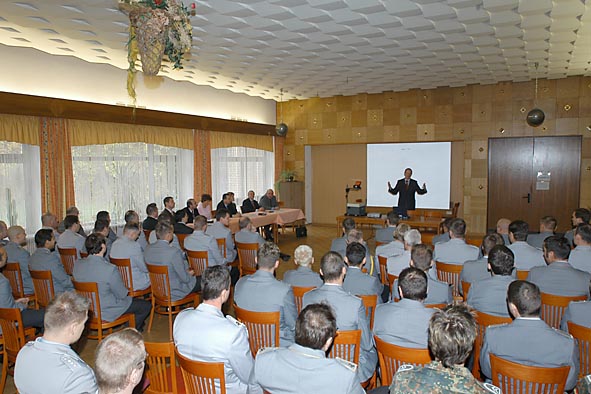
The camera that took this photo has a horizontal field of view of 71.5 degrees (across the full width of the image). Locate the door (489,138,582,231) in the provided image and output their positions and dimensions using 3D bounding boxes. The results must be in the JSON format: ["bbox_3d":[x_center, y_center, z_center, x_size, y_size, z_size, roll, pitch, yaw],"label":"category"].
[{"bbox_3d":[5.379,-0.099,9.371,1.813,2.507,0.100,3,6,30],"label":"door"}]

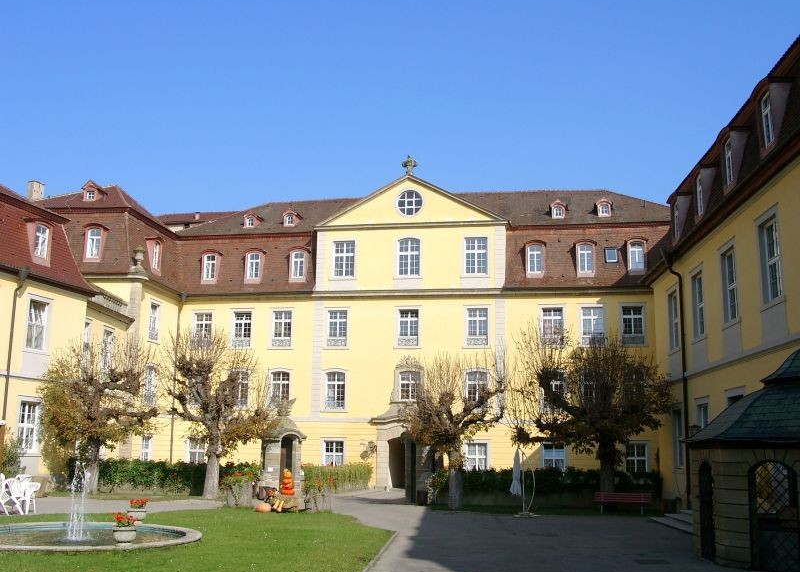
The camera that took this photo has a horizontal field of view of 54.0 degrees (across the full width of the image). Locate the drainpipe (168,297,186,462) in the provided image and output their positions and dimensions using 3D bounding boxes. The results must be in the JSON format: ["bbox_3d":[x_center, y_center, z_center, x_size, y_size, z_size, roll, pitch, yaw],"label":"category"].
[{"bbox_3d":[-13.707,5.906,47.785,0.300,11.234,0.350,-1,-12,10],"label":"drainpipe"}]

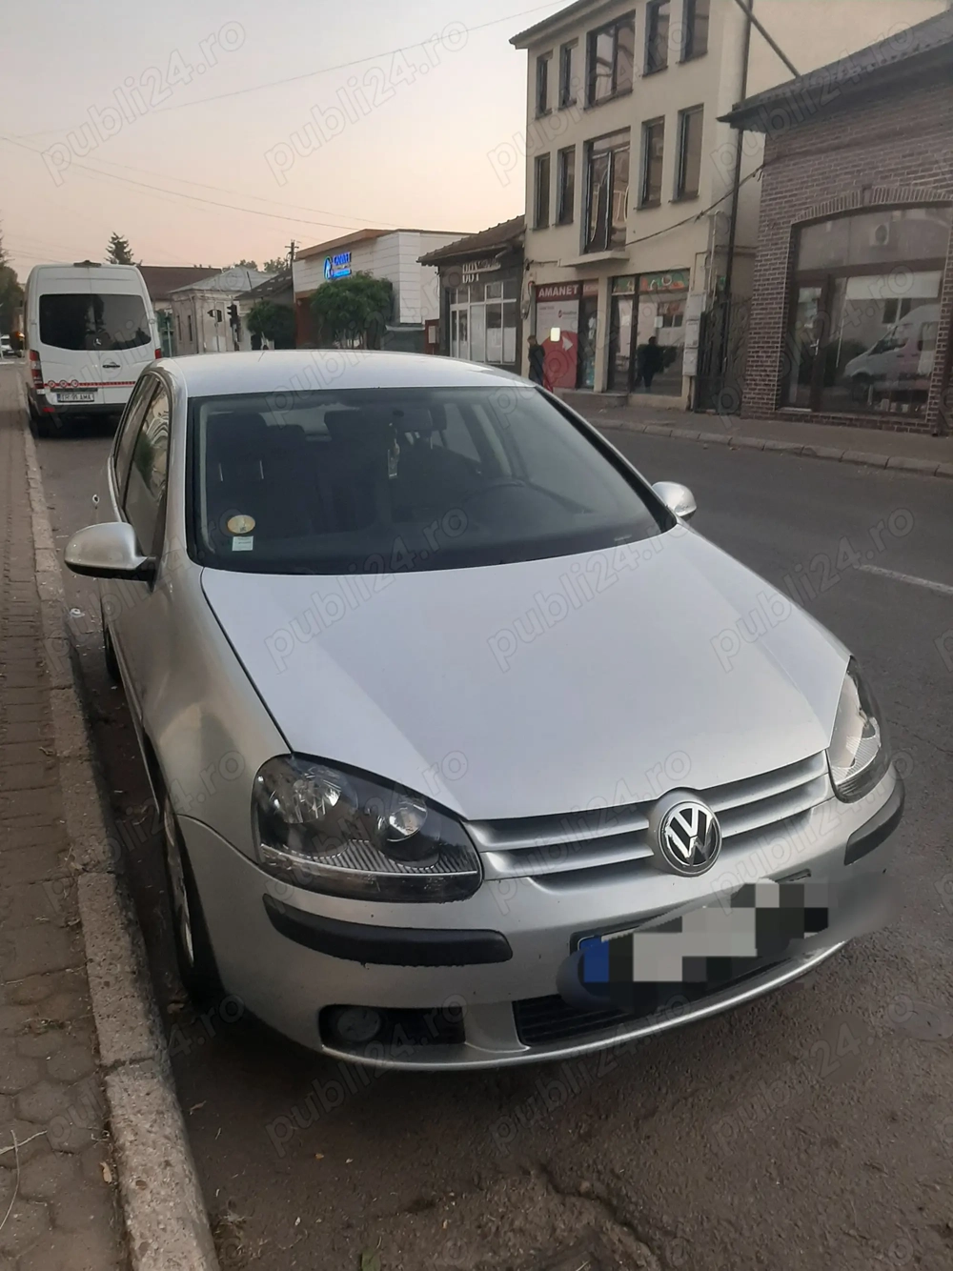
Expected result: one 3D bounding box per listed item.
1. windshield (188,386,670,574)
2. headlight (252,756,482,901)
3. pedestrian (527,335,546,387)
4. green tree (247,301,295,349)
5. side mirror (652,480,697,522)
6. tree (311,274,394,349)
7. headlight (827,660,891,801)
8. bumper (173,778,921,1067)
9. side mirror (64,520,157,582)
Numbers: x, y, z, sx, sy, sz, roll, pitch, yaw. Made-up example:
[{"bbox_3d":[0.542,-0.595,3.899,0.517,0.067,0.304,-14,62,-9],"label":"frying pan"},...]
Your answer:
[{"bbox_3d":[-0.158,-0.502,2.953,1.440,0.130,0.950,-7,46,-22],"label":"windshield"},{"bbox_3d":[-0.215,0.339,1.828,0.385,0.240,0.370,-7,19,-22],"label":"headlight"},{"bbox_3d":[1.541,-6.886,25.517,0.420,1.630,0.500,-6,18,-20],"label":"pedestrian"},{"bbox_3d":[-10.287,-15.274,49.951,2.800,3.200,2.800,-7,18,-24],"label":"green tree"},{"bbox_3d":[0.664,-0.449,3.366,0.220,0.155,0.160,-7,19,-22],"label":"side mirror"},{"bbox_3d":[-4.225,-10.415,33.408,2.800,3.500,2.800,-7,18,-24],"label":"tree"},{"bbox_3d":[0.849,0.201,2.269,0.385,0.240,0.370,-7,19,-22],"label":"headlight"},{"bbox_3d":[0.309,0.531,2.148,1.740,0.460,0.580,-7,19,-22],"label":"bumper"},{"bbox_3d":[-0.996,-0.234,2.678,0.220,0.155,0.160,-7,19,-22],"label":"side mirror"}]

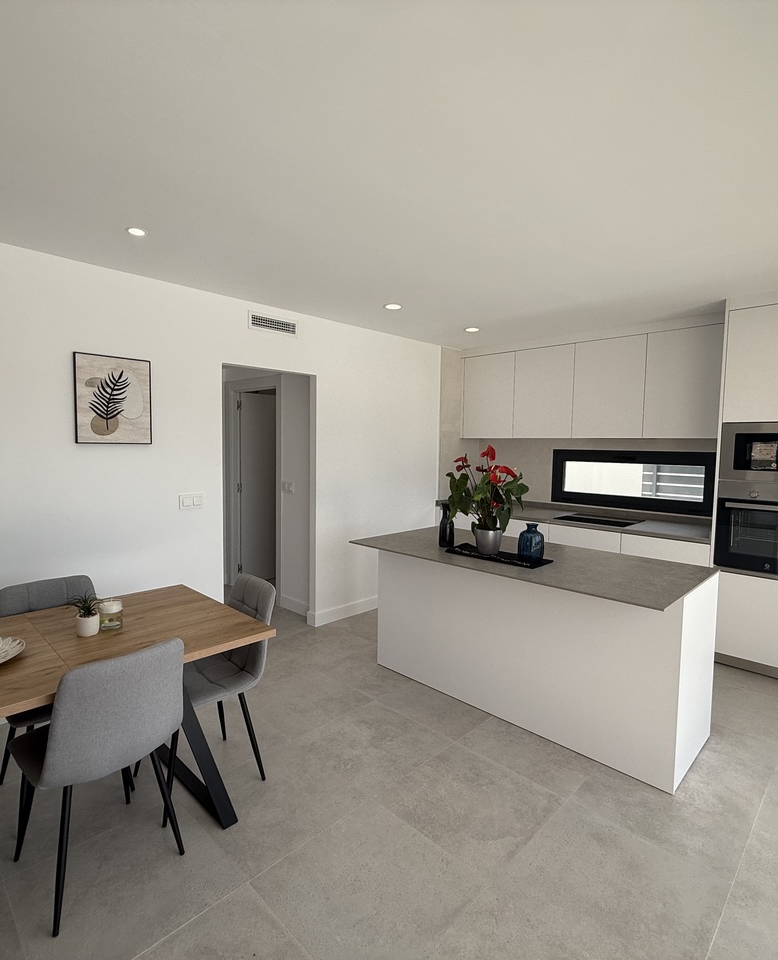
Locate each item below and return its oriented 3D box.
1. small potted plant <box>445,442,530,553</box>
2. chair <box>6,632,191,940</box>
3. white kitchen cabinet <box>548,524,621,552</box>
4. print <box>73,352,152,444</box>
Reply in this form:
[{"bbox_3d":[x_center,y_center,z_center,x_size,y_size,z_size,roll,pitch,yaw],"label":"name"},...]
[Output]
[{"bbox_3d":[0.585,0.106,2.992,0.450,0.620,0.430,1,4,0],"label":"small potted plant"},{"bbox_3d":[-1.009,0.943,1.825,0.545,0.850,0.450,4,5,40],"label":"chair"},{"bbox_3d":[1.777,0.756,4.438,0.597,0.733,0.600,5,6,44],"label":"white kitchen cabinet"},{"bbox_3d":[-1.600,-0.460,3.020,0.029,0.500,0.406,5,6,44],"label":"print"}]

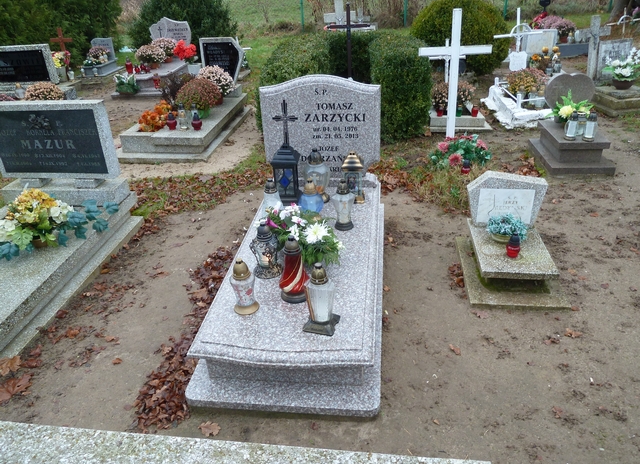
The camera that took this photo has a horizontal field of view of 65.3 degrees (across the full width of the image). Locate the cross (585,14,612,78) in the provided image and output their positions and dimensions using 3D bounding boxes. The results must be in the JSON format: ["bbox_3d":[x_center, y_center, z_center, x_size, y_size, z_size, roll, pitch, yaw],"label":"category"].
[{"bbox_3d":[3.420,-2.276,6.208,0.411,0.770,0.122,-8,28,1],"label":"cross"}]

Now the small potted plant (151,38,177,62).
[{"bbox_3d":[-2.515,-2.933,8.101,0.440,0.330,0.420,1,29,7],"label":"small potted plant"}]

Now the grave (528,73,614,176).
[{"bbox_3d":[2.247,-0.970,4.379,0.521,0.704,0.744,1,30,7],"label":"grave"}]

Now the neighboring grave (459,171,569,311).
[{"bbox_3d":[1.127,0.019,2.920,0.523,0.507,0.752,1,30,7],"label":"neighboring grave"}]

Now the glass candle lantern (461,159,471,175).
[{"bbox_3d":[1.262,-0.568,4.301,0.077,0.130,0.077,1,30,7],"label":"glass candle lantern"}]

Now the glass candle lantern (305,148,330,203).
[{"bbox_3d":[-0.019,-0.401,3.425,0.172,0.352,0.172,1,30,7],"label":"glass candle lantern"}]

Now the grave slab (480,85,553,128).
[{"bbox_3d":[2.537,-1.625,6.094,0.800,0.210,1.450,-7,26,10],"label":"grave slab"}]

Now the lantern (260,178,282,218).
[{"bbox_3d":[-0.295,-0.191,3.131,0.137,0.299,0.137,1,30,7],"label":"lantern"}]

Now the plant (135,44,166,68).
[{"bbox_3d":[-2.596,-2.682,7.660,0.470,0.320,0.450,1,29,7],"label":"plant"}]

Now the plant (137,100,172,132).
[{"bbox_3d":[-1.735,-1.216,5.280,0.320,0.240,0.320,0,26,6],"label":"plant"}]

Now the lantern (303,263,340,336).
[{"bbox_3d":[0.004,0.271,2.169,0.132,0.327,0.132,7,29,17],"label":"lantern"}]

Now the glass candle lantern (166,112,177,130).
[{"bbox_3d":[-1.498,-1.115,5.015,0.094,0.170,0.094,1,29,7],"label":"glass candle lantern"}]

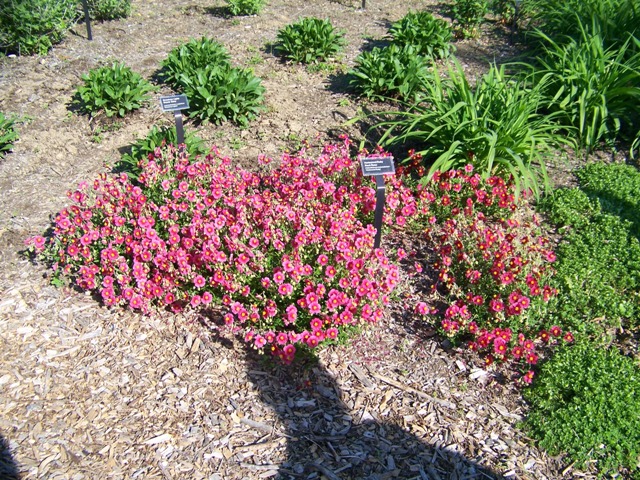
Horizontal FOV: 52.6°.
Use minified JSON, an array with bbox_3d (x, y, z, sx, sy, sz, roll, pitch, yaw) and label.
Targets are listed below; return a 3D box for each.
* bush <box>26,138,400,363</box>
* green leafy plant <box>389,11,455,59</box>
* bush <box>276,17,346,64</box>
[{"bbox_3d":[-0.369,-0.063,2.377,1.336,0.265,1.295,0,33,0],"label":"bush"},{"bbox_3d":[0.693,-1.406,4.426,0.446,0.291,0.418,0,33,0],"label":"green leafy plant"},{"bbox_3d":[-0.057,-1.335,4.327,0.468,0.281,0.439,0,33,0],"label":"bush"}]

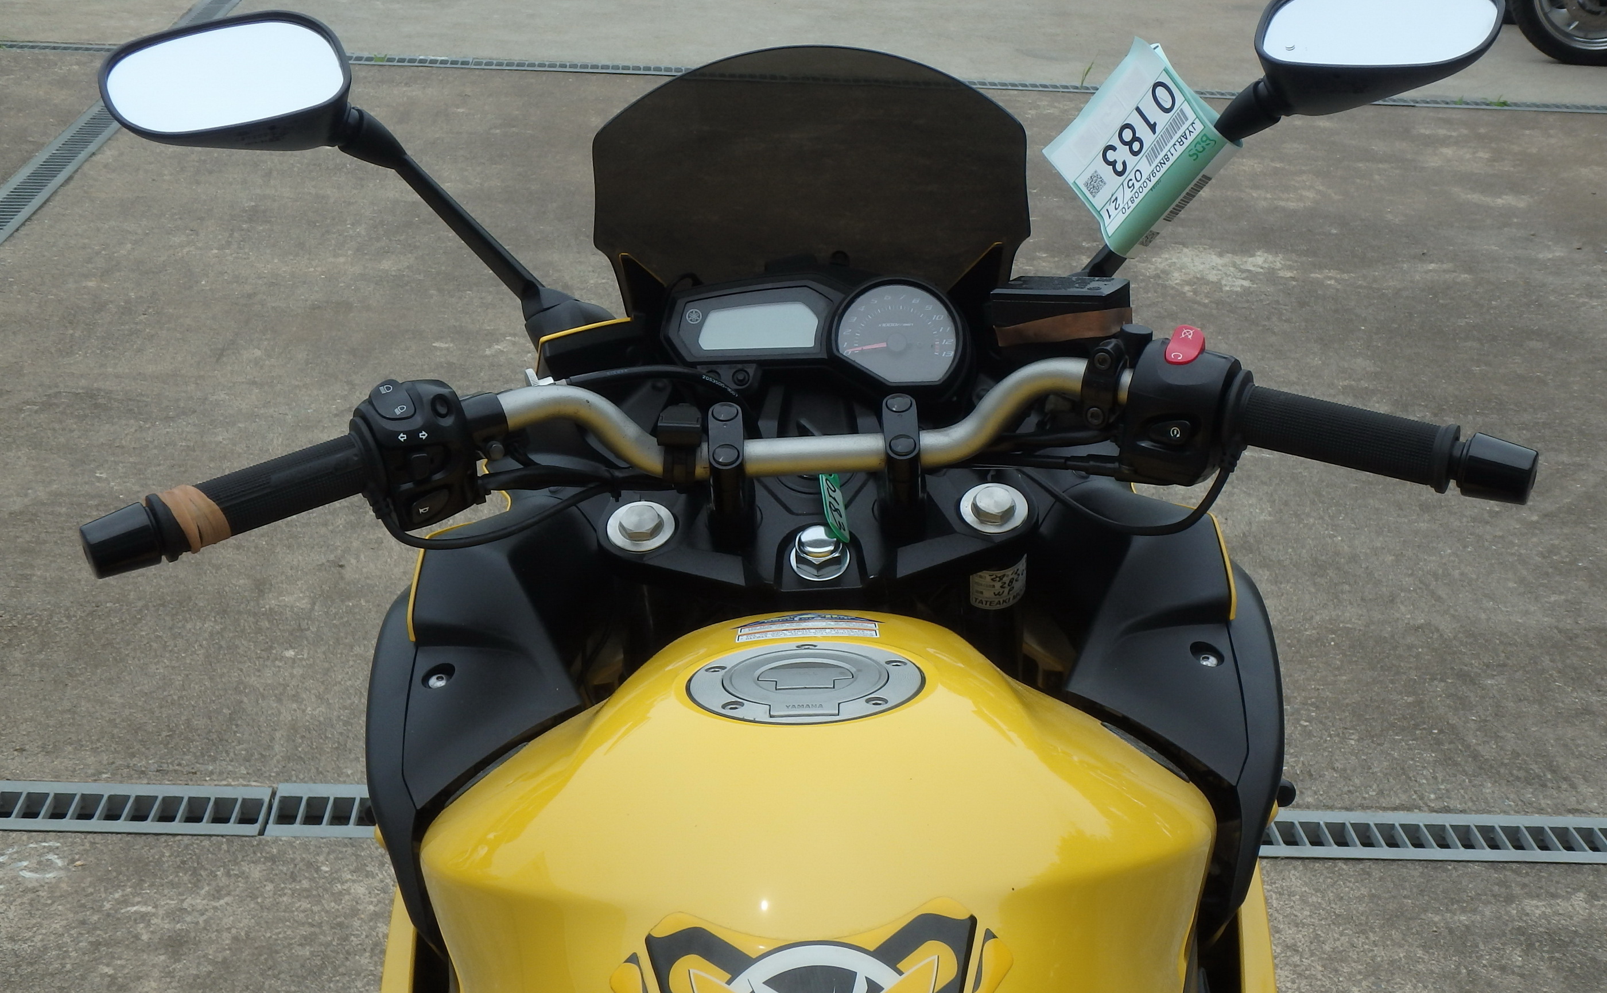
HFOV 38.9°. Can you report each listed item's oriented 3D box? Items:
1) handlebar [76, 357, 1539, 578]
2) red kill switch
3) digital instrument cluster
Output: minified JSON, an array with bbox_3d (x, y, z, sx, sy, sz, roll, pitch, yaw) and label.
[{"bbox_3d":[0.003,-0.027,1.256,0.765,0.095,0.166,-3,22,0],"label":"handlebar"},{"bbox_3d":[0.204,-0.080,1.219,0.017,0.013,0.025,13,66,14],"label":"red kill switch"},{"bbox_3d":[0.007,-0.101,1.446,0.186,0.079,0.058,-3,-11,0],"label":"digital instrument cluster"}]

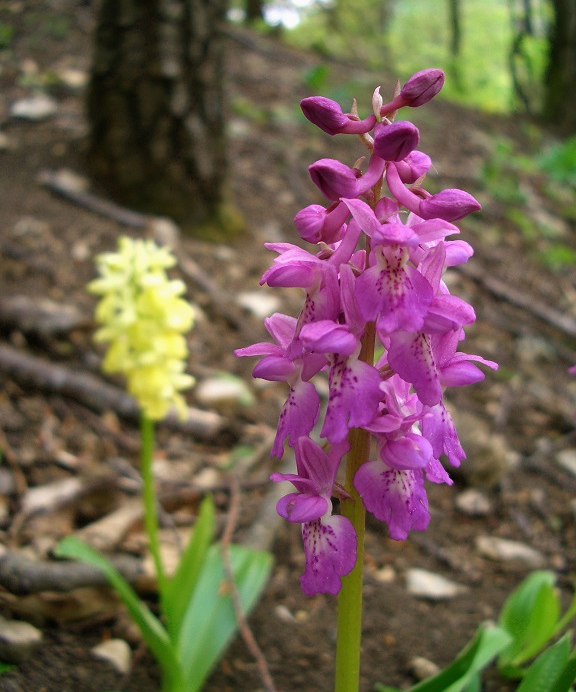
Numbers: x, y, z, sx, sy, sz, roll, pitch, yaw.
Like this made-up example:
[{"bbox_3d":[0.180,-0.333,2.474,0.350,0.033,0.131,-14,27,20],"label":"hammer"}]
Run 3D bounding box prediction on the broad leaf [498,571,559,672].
[{"bbox_3d":[0.122,0.140,0.395,0.025,0.048,0.018,12,-7,11],"label":"broad leaf"}]

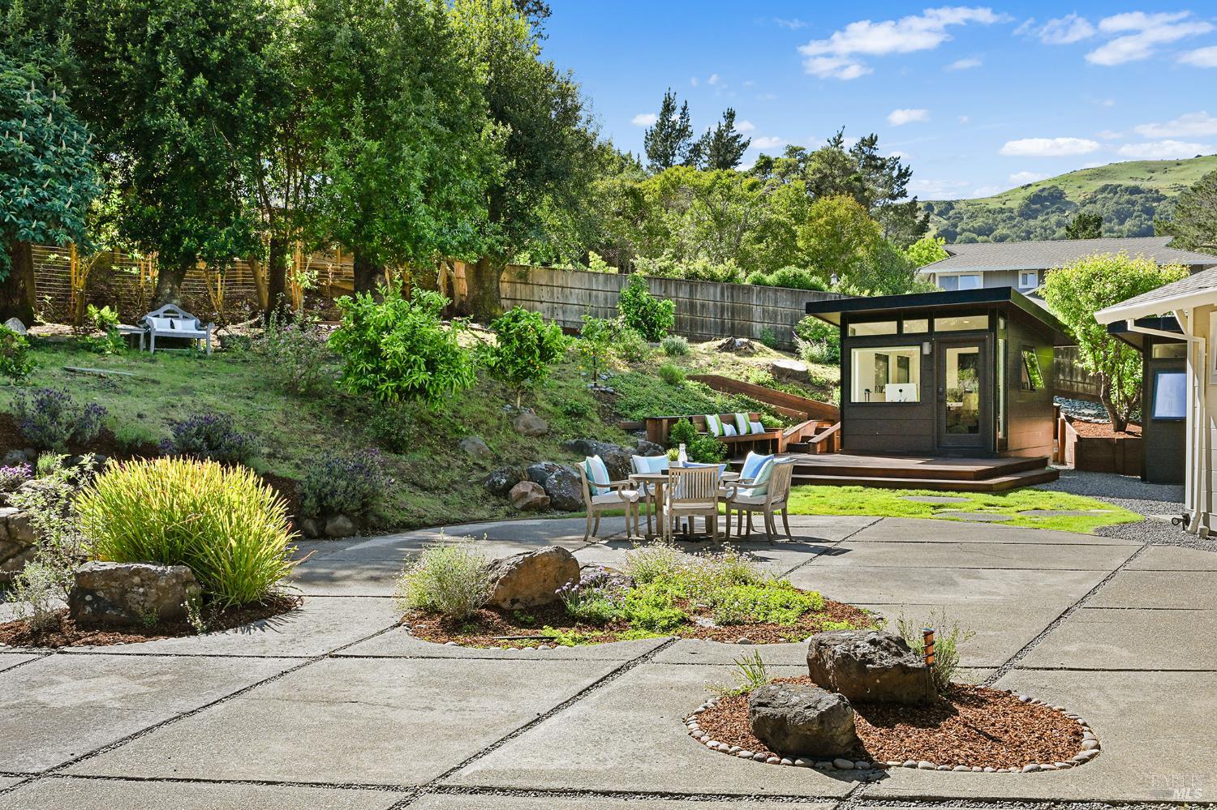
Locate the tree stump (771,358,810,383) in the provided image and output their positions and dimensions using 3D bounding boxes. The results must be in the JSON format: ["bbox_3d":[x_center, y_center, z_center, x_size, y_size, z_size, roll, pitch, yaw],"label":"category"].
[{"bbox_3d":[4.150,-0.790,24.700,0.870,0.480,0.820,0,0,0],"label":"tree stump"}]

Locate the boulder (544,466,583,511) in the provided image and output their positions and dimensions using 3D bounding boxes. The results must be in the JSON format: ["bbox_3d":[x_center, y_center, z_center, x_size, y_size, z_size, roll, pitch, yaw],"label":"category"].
[{"bbox_3d":[-0.631,1.182,15.100,0.600,0.610,0.550,0,0,-2],"label":"boulder"}]

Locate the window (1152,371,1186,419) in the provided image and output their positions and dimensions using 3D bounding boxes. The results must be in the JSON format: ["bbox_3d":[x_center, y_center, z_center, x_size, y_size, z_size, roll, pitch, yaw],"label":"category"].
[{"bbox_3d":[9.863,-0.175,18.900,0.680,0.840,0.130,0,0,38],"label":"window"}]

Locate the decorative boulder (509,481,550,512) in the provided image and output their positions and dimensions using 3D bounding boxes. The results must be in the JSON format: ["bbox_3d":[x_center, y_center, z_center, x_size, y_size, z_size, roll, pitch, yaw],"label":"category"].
[{"bbox_3d":[-1.109,1.284,15.200,0.560,0.430,0.460,0,0,0],"label":"decorative boulder"}]

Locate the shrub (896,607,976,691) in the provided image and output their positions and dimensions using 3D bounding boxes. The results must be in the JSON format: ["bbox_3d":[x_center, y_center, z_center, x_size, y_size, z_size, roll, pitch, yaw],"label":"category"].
[{"bbox_3d":[1.787,1.337,5.900,0.400,0.430,0.360,0,0,0],"label":"shrub"}]

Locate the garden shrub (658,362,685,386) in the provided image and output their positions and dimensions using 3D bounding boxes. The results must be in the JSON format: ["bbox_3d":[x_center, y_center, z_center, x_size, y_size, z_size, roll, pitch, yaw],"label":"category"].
[{"bbox_3d":[1.404,-0.686,24.000,0.600,0.510,0.560,0,0,0],"label":"garden shrub"}]

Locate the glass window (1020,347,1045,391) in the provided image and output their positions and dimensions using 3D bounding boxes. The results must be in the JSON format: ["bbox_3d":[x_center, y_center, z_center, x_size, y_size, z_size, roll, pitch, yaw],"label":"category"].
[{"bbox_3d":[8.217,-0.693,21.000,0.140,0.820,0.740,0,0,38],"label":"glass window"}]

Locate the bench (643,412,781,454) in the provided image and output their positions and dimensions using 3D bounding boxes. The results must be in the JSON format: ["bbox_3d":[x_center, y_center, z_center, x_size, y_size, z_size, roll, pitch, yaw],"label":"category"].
[{"bbox_3d":[2.130,0.660,20.100,0.650,0.830,4.900,0,0,29],"label":"bench"}]

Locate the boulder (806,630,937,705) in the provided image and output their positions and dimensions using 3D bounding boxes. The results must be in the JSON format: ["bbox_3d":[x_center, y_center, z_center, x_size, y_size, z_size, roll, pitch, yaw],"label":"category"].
[{"bbox_3d":[1.405,1.397,5.803,0.660,0.300,0.460,0,0,6],"label":"boulder"}]

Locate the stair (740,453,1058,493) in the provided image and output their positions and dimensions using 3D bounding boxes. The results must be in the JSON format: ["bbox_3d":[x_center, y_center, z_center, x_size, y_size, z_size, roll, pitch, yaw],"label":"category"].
[{"bbox_3d":[4.839,1.099,18.655,4.900,0.280,5.000,0,0,33],"label":"stair"}]

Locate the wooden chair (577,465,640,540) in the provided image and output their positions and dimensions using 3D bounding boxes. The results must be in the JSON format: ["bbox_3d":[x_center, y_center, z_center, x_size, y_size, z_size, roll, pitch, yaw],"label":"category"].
[{"bbox_3d":[0.005,1.121,12.500,0.630,0.890,0.580,0,0,13],"label":"wooden chair"}]

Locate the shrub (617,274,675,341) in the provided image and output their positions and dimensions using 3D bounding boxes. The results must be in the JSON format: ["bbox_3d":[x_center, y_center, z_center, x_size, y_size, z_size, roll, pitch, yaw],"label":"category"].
[{"bbox_3d":[0.910,-2.363,26.200,1.350,1.600,1.300,0,0,0],"label":"shrub"}]

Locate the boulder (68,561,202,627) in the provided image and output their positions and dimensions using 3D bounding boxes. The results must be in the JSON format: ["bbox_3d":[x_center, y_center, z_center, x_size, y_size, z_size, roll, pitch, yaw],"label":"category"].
[{"bbox_3d":[-3.437,1.371,7.850,0.900,0.420,0.550,0,0,-12],"label":"boulder"}]

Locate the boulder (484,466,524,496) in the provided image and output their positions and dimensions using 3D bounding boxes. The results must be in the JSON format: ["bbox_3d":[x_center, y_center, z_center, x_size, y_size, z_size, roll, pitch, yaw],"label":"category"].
[{"bbox_3d":[-1.509,1.098,15.600,0.610,0.440,0.500,0,0,0],"label":"boulder"}]

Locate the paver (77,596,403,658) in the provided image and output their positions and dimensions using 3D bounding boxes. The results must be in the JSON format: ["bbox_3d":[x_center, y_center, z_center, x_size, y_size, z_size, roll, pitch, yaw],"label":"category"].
[{"bbox_3d":[-2.300,1.565,7.620,2.100,0.100,2.050,0,0,4],"label":"paver"}]

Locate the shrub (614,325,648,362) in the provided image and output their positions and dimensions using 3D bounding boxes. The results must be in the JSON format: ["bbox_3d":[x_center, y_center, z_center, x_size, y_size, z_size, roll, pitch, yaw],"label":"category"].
[{"bbox_3d":[0.496,-1.340,24.000,0.780,0.860,0.780,0,0,1],"label":"shrub"}]

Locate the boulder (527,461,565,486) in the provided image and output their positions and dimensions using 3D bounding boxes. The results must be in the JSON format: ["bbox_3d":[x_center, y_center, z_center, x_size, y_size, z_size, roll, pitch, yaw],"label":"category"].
[{"bbox_3d":[-0.933,1.047,16.200,0.600,0.430,0.500,0,0,0],"label":"boulder"}]

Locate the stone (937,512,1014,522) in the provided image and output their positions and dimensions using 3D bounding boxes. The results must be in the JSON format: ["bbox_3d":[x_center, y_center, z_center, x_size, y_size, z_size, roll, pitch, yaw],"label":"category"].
[{"bbox_3d":[4.923,1.501,14.500,1.060,0.060,0.820,0,0,0],"label":"stone"}]

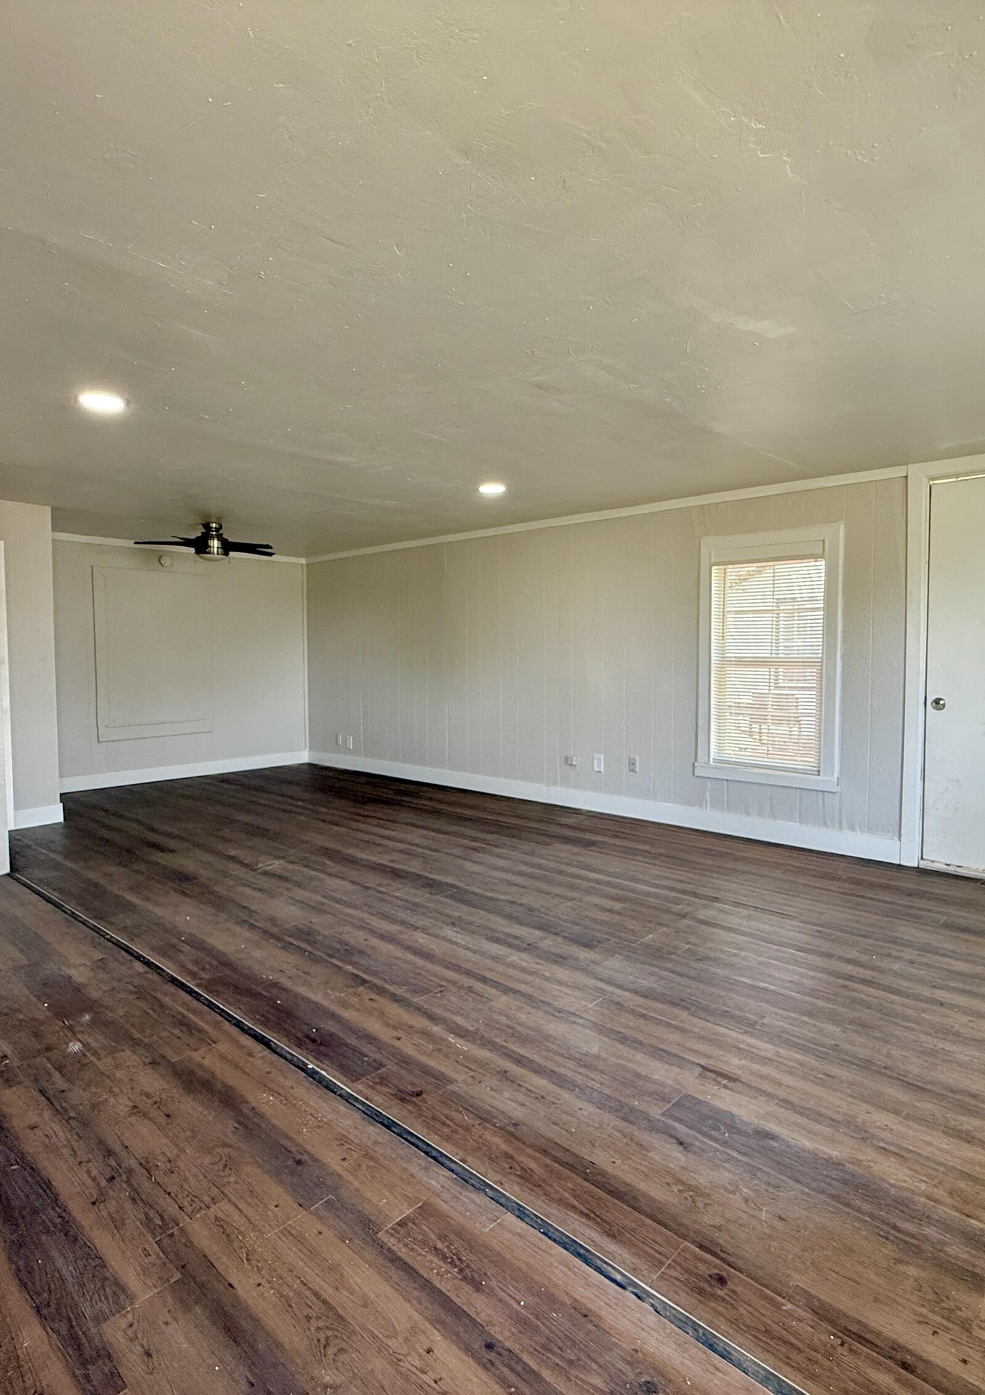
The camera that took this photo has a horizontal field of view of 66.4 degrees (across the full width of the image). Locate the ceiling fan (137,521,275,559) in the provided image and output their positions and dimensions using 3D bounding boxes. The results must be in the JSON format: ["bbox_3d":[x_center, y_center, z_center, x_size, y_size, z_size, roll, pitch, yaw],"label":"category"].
[{"bbox_3d":[-2.219,-1.224,5.904,1.200,0.300,1.200,3,4,44],"label":"ceiling fan"}]

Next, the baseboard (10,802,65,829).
[{"bbox_3d":[-3.148,0.831,5.211,0.020,0.129,0.325,3,4,44],"label":"baseboard"}]

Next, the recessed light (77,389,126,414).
[{"bbox_3d":[-1.573,-1.184,3.027,0.175,0.022,0.175,3,4,44],"label":"recessed light"}]

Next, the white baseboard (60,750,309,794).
[{"bbox_3d":[-2.906,0.718,7.377,0.020,0.133,2.622,3,4,44],"label":"white baseboard"}]

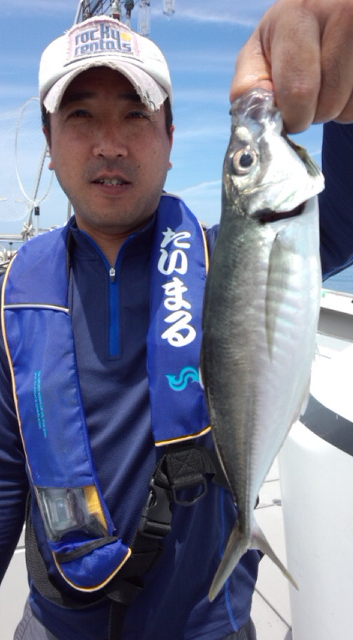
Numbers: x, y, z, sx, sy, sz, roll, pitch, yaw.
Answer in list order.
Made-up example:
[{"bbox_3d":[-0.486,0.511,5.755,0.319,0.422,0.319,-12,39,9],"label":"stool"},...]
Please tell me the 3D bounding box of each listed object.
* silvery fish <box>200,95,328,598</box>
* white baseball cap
[{"bbox_3d":[0.045,0.024,0.250,0.064,0.272,0.040,0,10,0],"label":"silvery fish"},{"bbox_3d":[-0.094,-0.316,0.620,0.178,0.150,0.260,0,2,-7],"label":"white baseball cap"}]

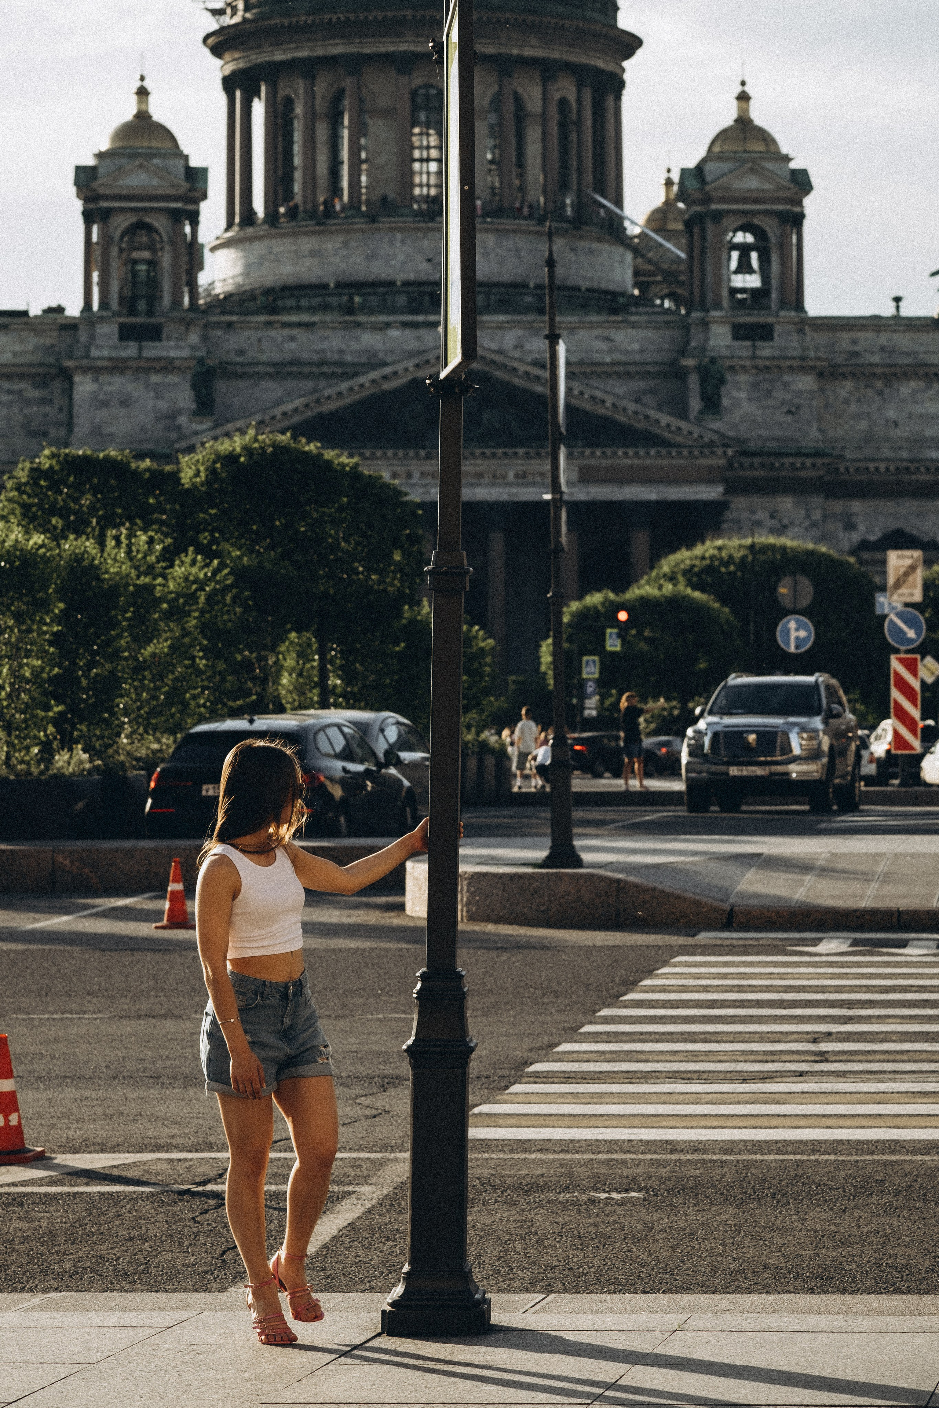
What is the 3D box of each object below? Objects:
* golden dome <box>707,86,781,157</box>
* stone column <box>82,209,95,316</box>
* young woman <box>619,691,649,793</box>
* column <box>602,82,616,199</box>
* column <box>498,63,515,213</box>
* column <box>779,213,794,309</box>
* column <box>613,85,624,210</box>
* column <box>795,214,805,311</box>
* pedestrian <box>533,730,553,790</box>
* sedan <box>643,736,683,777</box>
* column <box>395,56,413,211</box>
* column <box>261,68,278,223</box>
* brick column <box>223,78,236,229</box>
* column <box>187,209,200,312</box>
[{"bbox_3d":[24.853,-52.978,340.526,6.750,6.485,6.750,0,0,-3],"label":"golden dome"},{"bbox_3d":[-31.182,-36.200,307.200,1.100,8.400,1.100,0,0,-4],"label":"stone column"},{"bbox_3d":[2.766,0.613,62.500,0.500,1.660,0.480,0,0,0],"label":"young woman"},{"bbox_3d":[12.359,-49.074,332.000,1.300,13.100,1.300,0,0,-4],"label":"column"},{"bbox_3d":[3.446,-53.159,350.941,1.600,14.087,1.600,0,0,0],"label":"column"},{"bbox_3d":[26.110,-36.475,309.300,1.200,8.300,1.200,0,0,-4],"label":"column"},{"bbox_3d":[13.956,-52.429,354.000,1.400,12.800,1.400,0,0,0],"label":"column"},{"bbox_3d":[29.778,-39.655,337.519,0.970,8.752,0.970,0,0,-3],"label":"column"},{"bbox_3d":[1.277,0.986,66.000,0.500,1.060,0.500,0,1,-30],"label":"pedestrian"},{"bbox_3d":[5.962,1.606,113.000,1.820,1.470,4.500,0,0,-15],"label":"sedan"},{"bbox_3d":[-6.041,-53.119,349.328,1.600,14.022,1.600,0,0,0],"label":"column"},{"bbox_3d":[-18.301,-51.200,344.000,1.450,14.000,1.450,0,0,0],"label":"column"},{"bbox_3d":[-21.241,-49.149,335.500,1.350,13.400,1.350,0,0,-4],"label":"brick column"},{"bbox_3d":[-22.565,-36.286,307.700,1.100,8.300,1.100,0,0,-4],"label":"column"}]

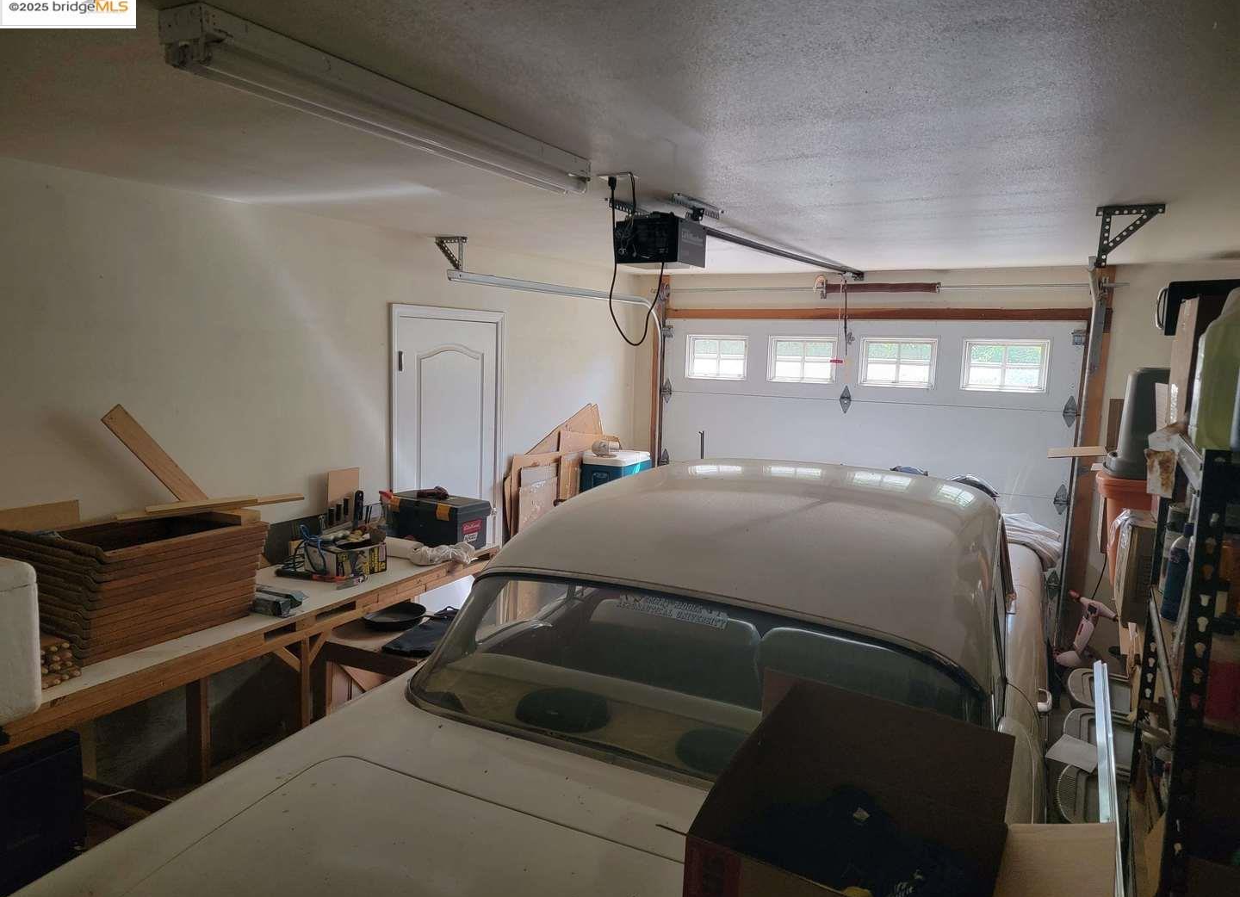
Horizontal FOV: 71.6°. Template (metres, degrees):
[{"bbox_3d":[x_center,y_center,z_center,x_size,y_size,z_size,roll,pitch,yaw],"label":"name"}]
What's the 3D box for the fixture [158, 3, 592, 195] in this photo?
[{"bbox_3d":[-0.416,-0.713,1.938,0.110,0.110,1.230,5,8,28],"label":"fixture"}]

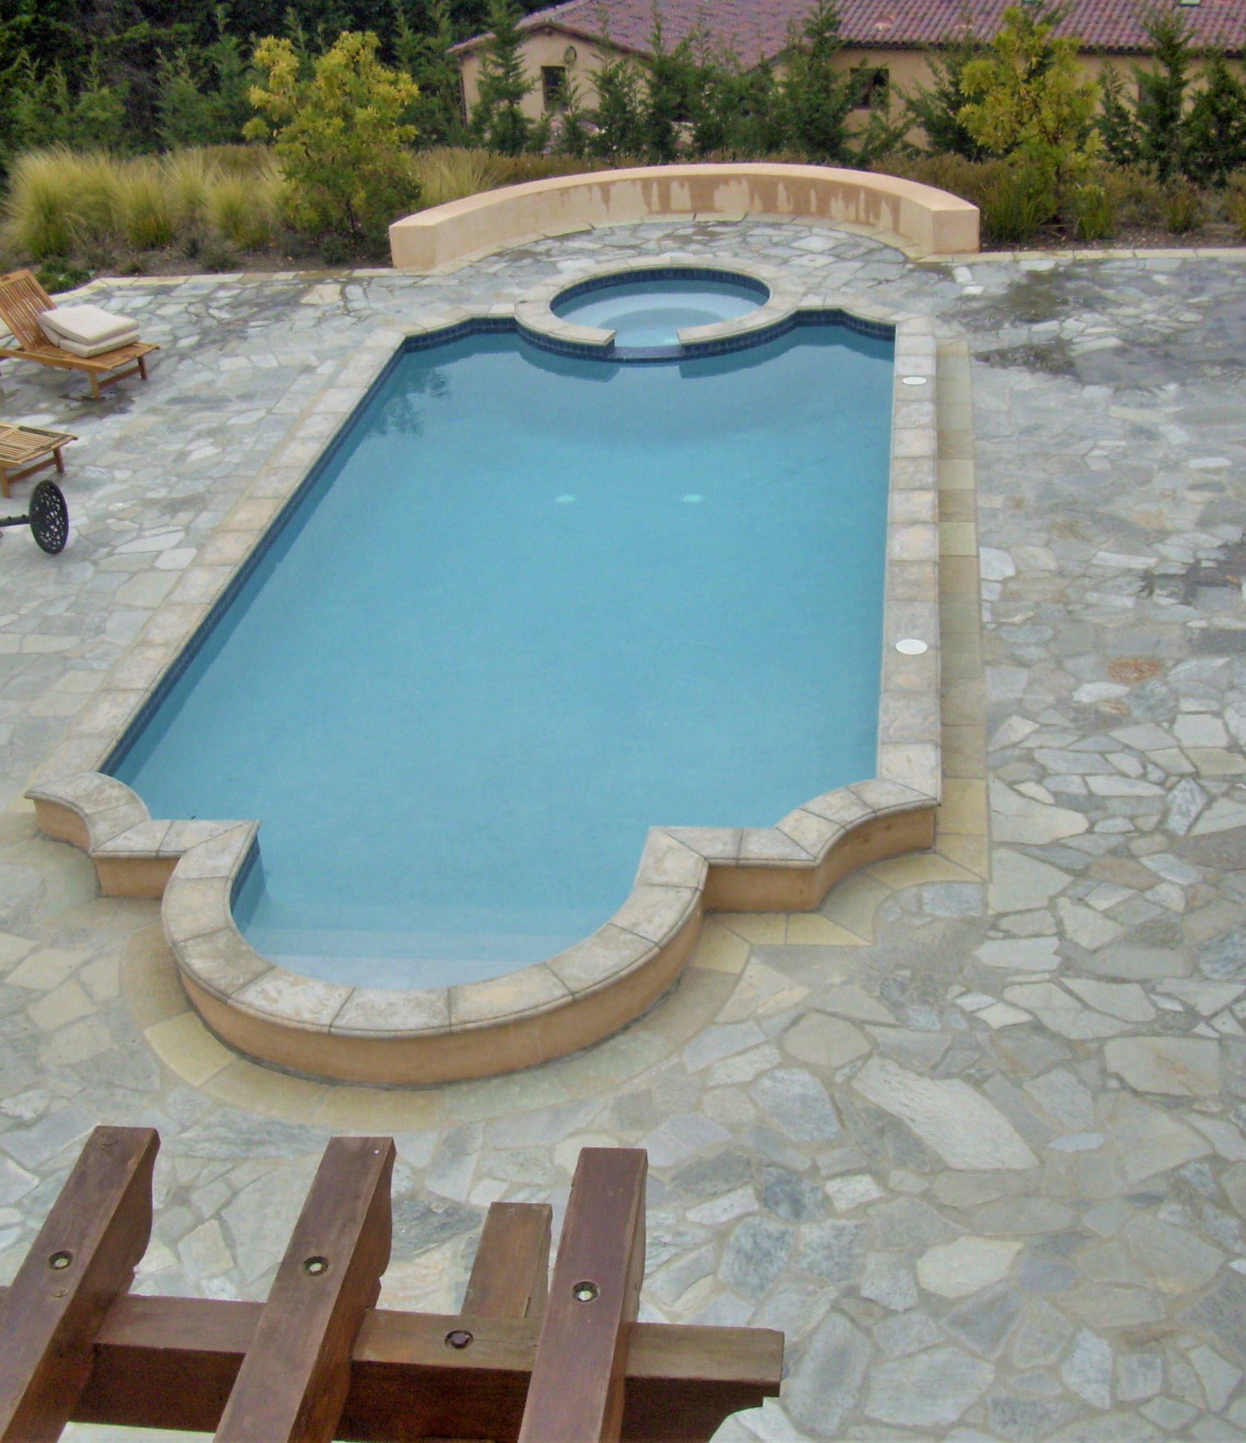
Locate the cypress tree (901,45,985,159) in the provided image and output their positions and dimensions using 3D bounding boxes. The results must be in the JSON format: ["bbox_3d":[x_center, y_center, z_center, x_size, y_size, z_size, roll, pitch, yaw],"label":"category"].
[{"bbox_3d":[3.924,-7.485,23.046,1.115,1.484,1.115,0,30,9],"label":"cypress tree"}]

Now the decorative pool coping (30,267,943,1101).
[{"bbox_3d":[-0.321,-1.568,14.847,5.509,0.322,12.898,0,30,9],"label":"decorative pool coping"}]

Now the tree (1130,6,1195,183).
[{"bbox_3d":[6.181,-6.994,21.363,0.749,2.002,0.749,0,30,9],"label":"tree"}]

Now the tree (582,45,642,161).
[{"bbox_3d":[-0.191,-7.845,24.210,0.801,1.522,0.801,0,30,9],"label":"tree"}]

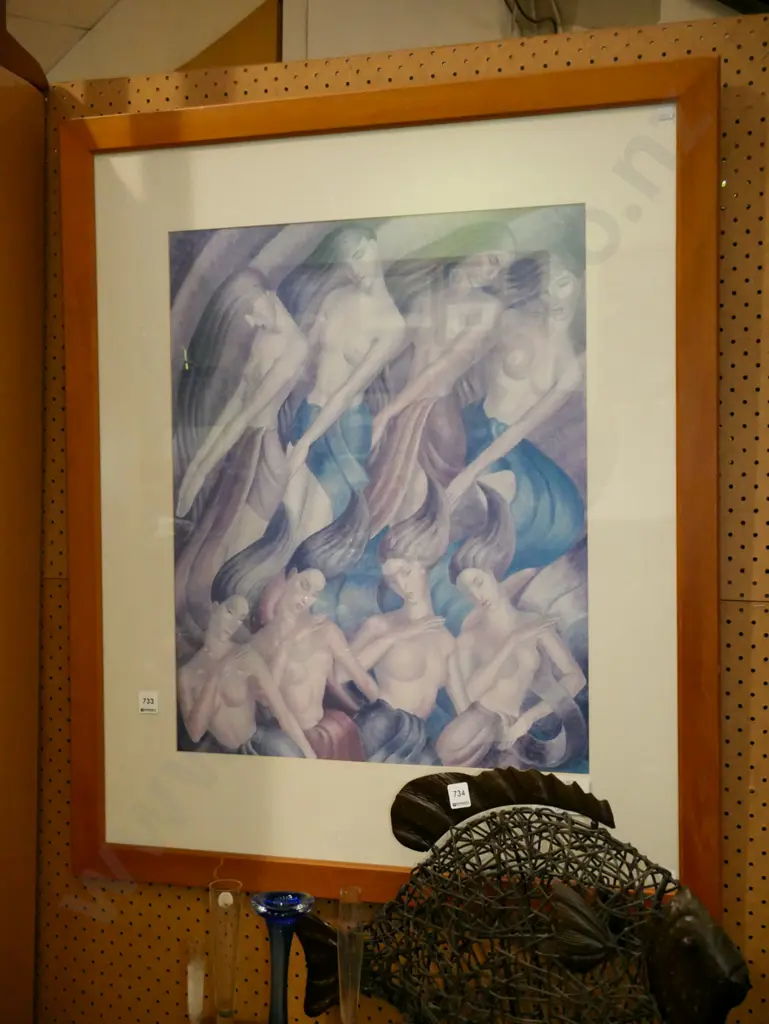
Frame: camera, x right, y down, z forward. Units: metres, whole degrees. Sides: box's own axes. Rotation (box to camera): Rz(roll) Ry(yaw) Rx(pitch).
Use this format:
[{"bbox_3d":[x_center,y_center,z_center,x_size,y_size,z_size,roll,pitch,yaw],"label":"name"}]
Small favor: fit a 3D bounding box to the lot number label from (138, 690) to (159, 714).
[{"bbox_3d":[-0.284,0.229,1.426,0.025,0.027,0.001,0,2,15],"label":"lot number label"}]

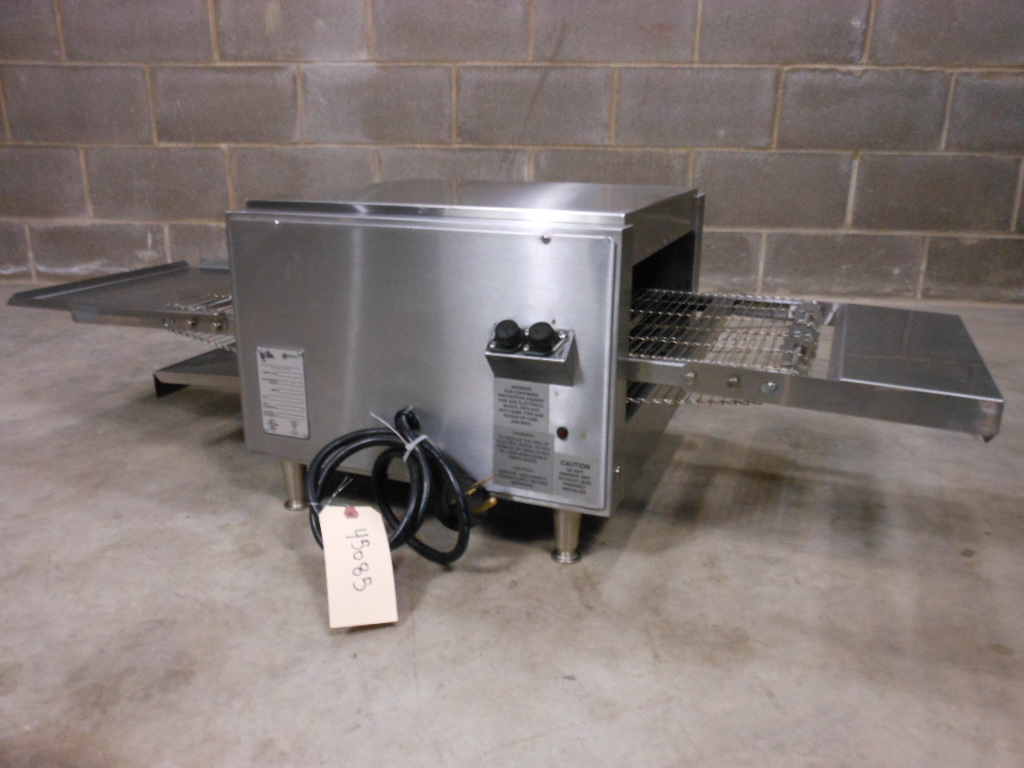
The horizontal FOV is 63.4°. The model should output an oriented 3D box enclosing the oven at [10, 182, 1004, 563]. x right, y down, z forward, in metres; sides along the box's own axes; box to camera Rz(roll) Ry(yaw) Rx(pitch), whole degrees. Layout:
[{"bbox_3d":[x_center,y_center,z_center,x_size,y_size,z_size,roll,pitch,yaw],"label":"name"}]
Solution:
[{"bbox_3d":[-0.067,-0.062,1.044,1.150,0.352,0.480,7,18,20],"label":"oven"}]

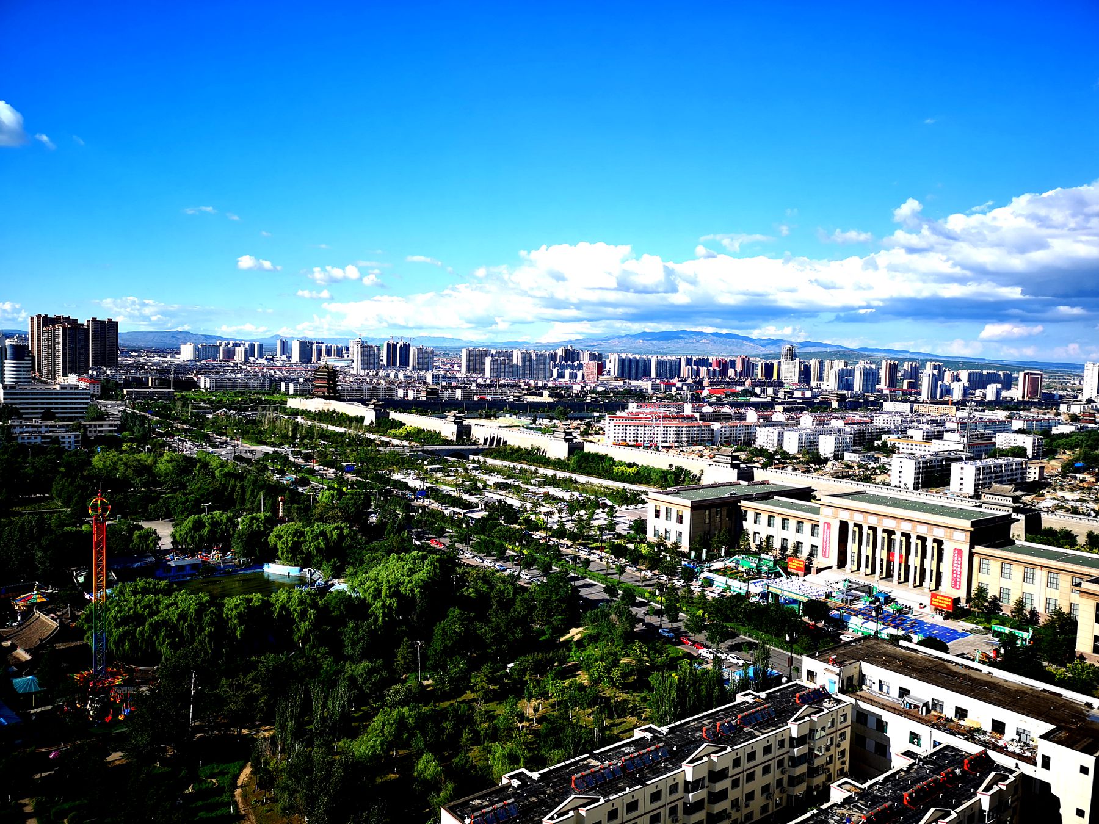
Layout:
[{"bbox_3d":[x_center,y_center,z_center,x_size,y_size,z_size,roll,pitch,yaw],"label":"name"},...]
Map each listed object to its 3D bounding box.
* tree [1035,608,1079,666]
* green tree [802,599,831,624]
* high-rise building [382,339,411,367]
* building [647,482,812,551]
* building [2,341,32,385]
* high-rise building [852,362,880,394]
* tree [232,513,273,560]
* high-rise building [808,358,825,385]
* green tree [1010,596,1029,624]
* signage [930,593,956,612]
[{"bbox_3d":[122.727,53.698,206.385,9.300,13.000,9.300,-1,5,-38],"label":"tree"},{"bbox_3d":[71.103,52.985,227.528,6.900,6.100,6.900,-1,5,-38],"label":"green tree"},{"bbox_3d":[-422.412,-149.440,2380.000,72.000,93.610,18.000,-1,5,-38],"label":"high-rise building"},{"bbox_3d":[70.867,40.035,338.349,70.500,19.176,24.323,-1,5,-38],"label":"building"},{"bbox_3d":[-516.556,-35.077,831.131,23.500,67.000,23.000,-1,5,-38],"label":"building"},{"bbox_3d":[650.481,-62.026,1760.000,52.000,78.580,18.000,-1,5,-38],"label":"high-rise building"},{"bbox_3d":[-95.506,39.587,276.387,12.600,15.200,12.600,-1,5,-38],"label":"tree"},{"bbox_3d":[765.625,-108.607,2450.000,26.000,86.860,24.000,-1,5,-38],"label":"high-rise building"},{"bbox_3d":[129.415,54.446,235.728,5.100,7.900,5.100,-1,5,-38],"label":"green tree"},{"bbox_3d":[108.483,52.324,236.507,0.400,3.750,6.050,-1,5,-38],"label":"signage"}]

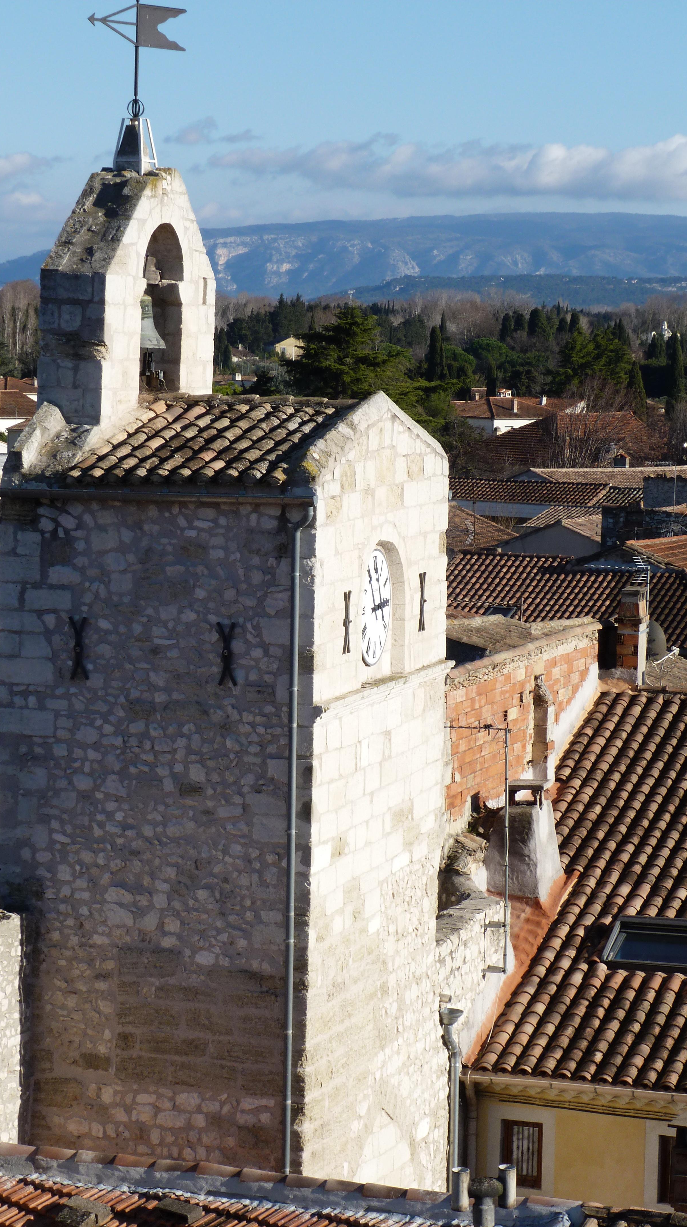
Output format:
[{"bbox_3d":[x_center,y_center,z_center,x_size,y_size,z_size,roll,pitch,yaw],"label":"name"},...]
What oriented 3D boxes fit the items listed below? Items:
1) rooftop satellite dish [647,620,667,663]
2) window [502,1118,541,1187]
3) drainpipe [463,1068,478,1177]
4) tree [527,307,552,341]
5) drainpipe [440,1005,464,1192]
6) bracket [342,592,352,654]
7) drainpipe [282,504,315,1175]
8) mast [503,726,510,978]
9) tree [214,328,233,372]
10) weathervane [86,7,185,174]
[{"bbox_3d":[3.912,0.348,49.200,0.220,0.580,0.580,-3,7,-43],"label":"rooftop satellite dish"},{"bbox_3d":[1.869,5.672,40.500,0.460,0.700,0.120,2,5,17],"label":"window"},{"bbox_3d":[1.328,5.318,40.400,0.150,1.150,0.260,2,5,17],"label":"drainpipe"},{"bbox_3d":[55.812,-81.466,1100.000,6.300,11.500,6.300,1,5,0],"label":"tree"},{"bbox_3d":[1.121,4.992,39.800,0.230,1.950,0.220,1,5,0],"label":"drainpipe"},{"bbox_3d":[0.031,0.079,35.600,0.060,0.590,0.210,2,5,17],"label":"bracket"},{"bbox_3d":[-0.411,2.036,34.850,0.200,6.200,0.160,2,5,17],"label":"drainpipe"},{"bbox_3d":[1.707,2.503,40.600,0.060,2.600,0.060,2,5,17],"label":"mast"},{"bbox_3d":[-23.570,-51.949,760.000,3.600,8.800,3.600,1,5,0],"label":"tree"},{"bbox_3d":[-1.984,-5.062,37.200,0.420,1.660,1.400,4,6,36],"label":"weathervane"}]

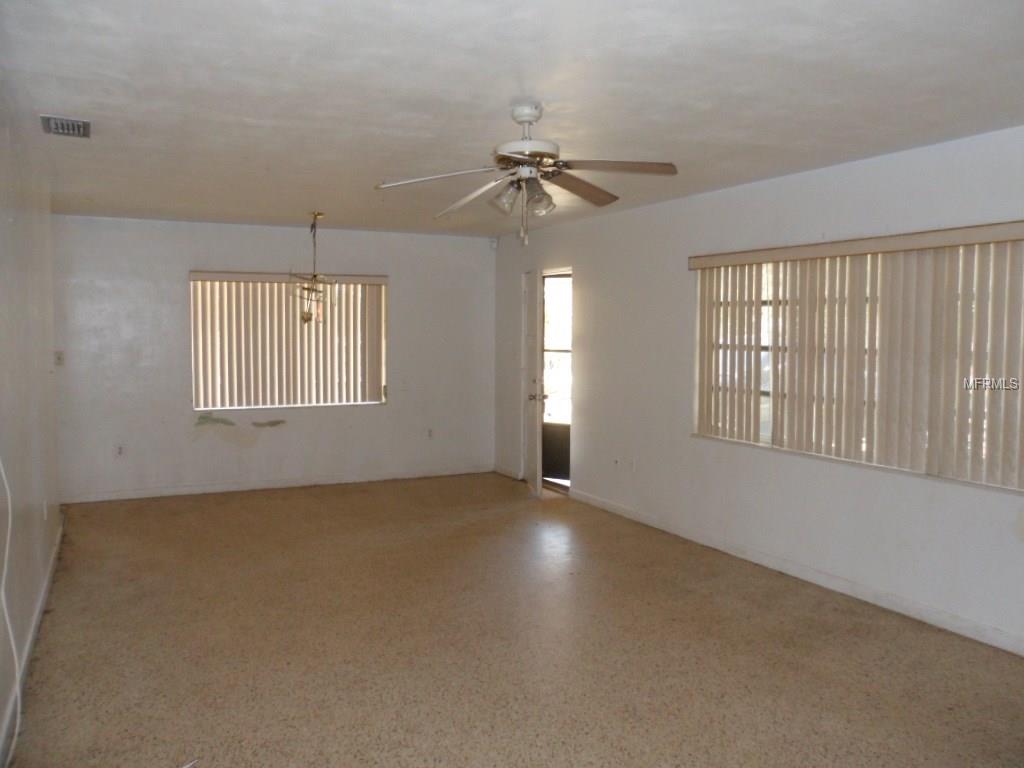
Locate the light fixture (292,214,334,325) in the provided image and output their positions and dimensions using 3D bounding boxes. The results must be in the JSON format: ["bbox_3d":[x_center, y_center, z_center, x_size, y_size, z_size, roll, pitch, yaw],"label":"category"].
[{"bbox_3d":[-1.630,-0.956,6.359,0.370,0.890,0.370,-2,5,-28],"label":"light fixture"}]

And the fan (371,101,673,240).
[{"bbox_3d":[0.059,-0.879,3.234,1.280,0.570,1.280,-2,5,-28],"label":"fan"}]

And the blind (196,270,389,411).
[{"bbox_3d":[-1.999,-0.398,7.101,1.790,1.230,0.110,-2,5,-28],"label":"blind"}]

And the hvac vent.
[{"bbox_3d":[-2.058,-1.188,3.548,0.200,0.030,0.380,-2,5,-28],"label":"hvac vent"}]

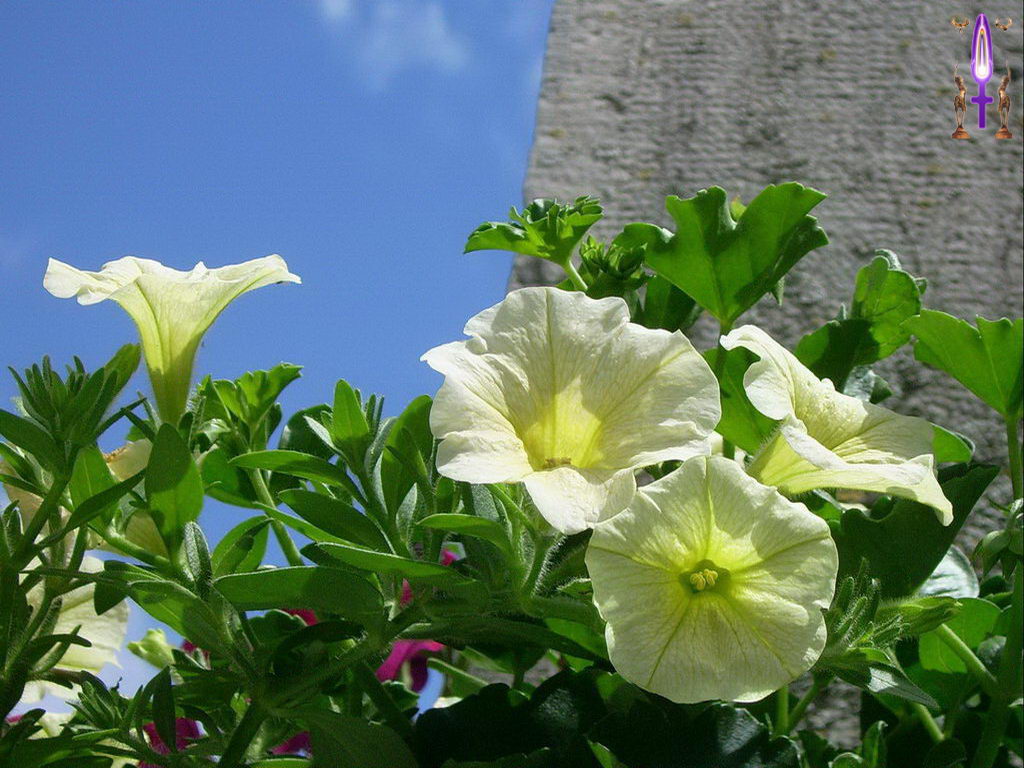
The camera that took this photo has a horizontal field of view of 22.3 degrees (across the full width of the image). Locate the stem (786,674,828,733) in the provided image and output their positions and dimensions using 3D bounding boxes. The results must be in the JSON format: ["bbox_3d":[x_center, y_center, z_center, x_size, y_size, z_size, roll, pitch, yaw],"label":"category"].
[{"bbox_3d":[0.082,0.090,0.730,0.004,0.020,0.004,31,-9,0],"label":"stem"}]

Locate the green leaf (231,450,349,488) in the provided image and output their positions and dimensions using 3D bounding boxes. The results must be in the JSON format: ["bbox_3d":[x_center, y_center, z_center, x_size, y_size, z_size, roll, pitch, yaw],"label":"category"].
[{"bbox_3d":[-0.056,0.023,0.670,0.036,0.008,0.014,13,-34,-12],"label":"green leaf"}]

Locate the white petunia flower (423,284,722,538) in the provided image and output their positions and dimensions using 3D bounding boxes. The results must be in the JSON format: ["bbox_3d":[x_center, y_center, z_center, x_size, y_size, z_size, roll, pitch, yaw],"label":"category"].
[{"bbox_3d":[0.016,0.009,0.697,0.077,0.063,0.045,3,-30,-2],"label":"white petunia flower"}]

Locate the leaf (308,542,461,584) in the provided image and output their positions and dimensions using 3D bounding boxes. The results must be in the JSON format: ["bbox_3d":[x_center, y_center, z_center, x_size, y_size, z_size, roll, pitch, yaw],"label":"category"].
[{"bbox_3d":[-0.033,0.047,0.680,0.041,0.005,0.012,10,-22,-3],"label":"leaf"}]

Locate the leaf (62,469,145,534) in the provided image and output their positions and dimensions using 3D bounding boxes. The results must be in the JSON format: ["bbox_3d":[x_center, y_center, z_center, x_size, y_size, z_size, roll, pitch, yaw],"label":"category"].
[{"bbox_3d":[-0.107,0.031,0.685,0.028,0.005,0.010,-39,-22,0],"label":"leaf"}]

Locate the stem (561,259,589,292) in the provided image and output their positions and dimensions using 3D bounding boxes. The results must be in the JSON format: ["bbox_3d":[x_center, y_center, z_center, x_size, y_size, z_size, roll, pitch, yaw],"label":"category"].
[{"bbox_3d":[0.017,-0.030,0.720,0.003,0.012,0.003,-40,-3,0],"label":"stem"}]

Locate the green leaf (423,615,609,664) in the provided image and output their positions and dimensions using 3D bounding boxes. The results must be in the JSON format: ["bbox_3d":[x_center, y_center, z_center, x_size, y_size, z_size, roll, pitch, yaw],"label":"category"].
[{"bbox_3d":[0.001,0.066,0.670,0.049,0.009,0.016,12,-20,0],"label":"green leaf"}]

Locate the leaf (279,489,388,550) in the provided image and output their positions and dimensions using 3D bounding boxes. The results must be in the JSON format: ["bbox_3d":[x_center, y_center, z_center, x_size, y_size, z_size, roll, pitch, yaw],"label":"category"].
[{"bbox_3d":[-0.047,0.036,0.690,0.032,0.007,0.013,29,-44,-5],"label":"leaf"}]

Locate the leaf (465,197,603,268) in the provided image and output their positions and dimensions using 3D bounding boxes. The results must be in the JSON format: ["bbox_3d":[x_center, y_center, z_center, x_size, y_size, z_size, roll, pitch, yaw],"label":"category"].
[{"bbox_3d":[0.006,-0.042,0.720,0.038,0.018,0.024,-4,-21,18],"label":"leaf"}]

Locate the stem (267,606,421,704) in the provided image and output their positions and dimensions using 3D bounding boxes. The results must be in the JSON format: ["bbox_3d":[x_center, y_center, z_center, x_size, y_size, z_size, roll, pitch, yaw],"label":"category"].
[{"bbox_3d":[-0.043,0.071,0.675,0.045,0.006,0.006,-32,0,-3],"label":"stem"}]

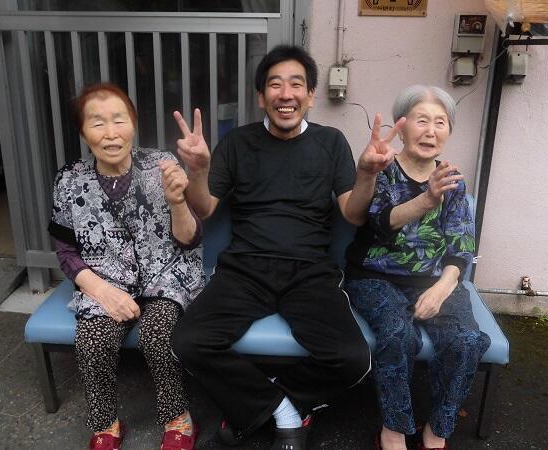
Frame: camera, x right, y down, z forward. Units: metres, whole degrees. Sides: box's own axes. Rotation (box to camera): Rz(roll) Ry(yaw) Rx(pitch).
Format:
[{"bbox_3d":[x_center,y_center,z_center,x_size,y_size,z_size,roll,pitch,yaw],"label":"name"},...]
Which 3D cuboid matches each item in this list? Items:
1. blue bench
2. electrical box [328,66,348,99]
[{"bbox_3d":[-0.022,0.288,1.971,1.510,0.733,0.554,2,19,3],"label":"blue bench"},{"bbox_3d":[0.270,-0.596,2.329,0.074,0.130,0.064,2,19,3],"label":"electrical box"}]

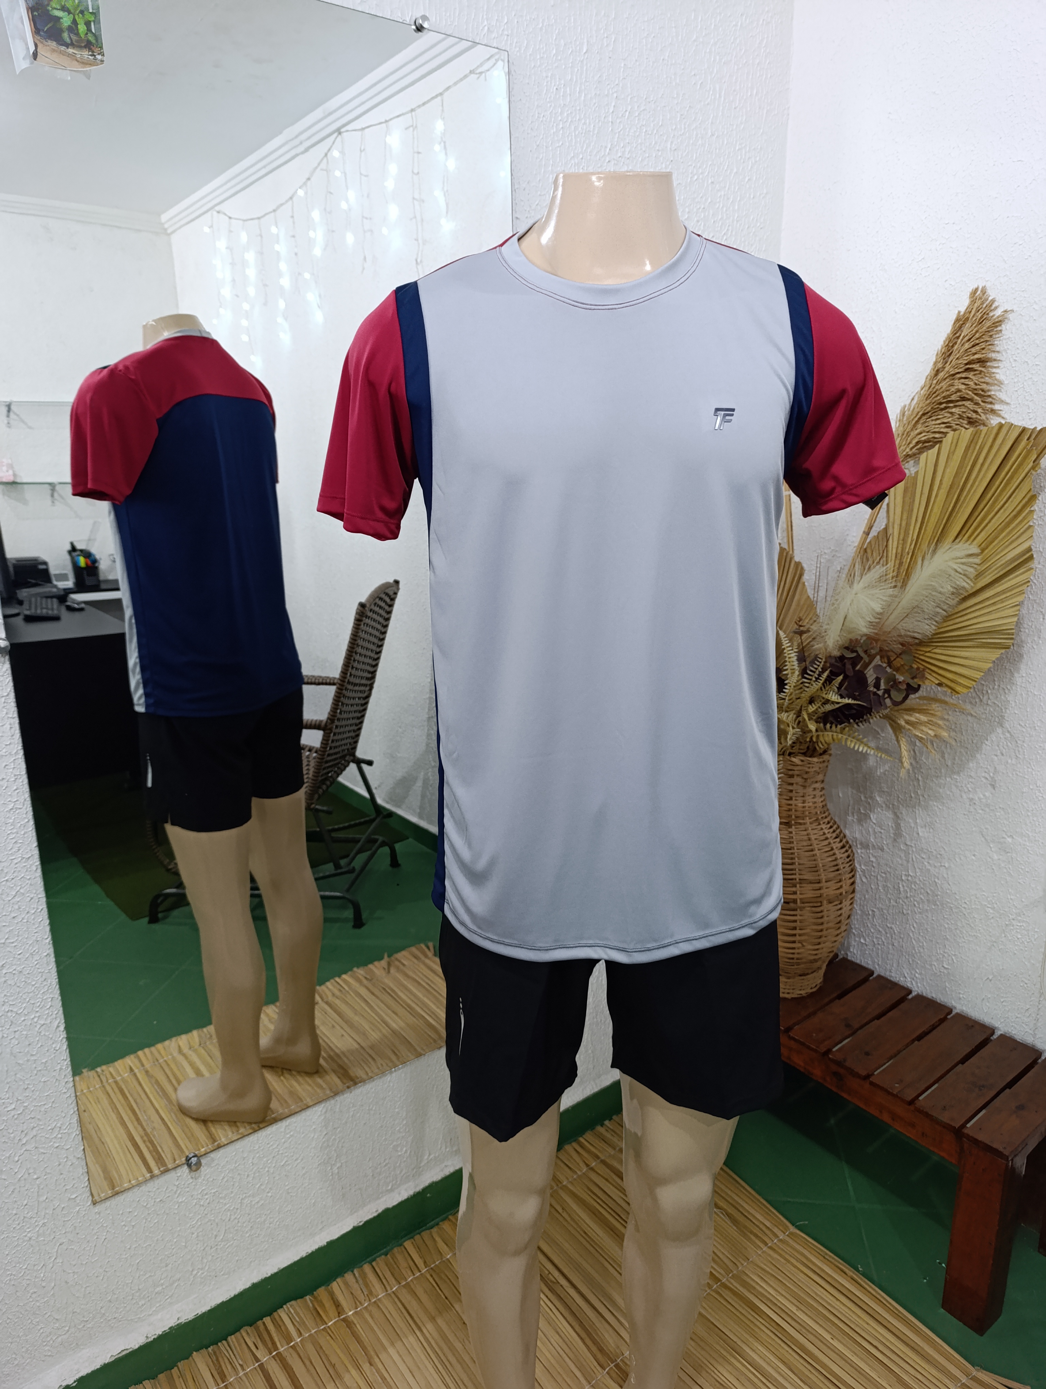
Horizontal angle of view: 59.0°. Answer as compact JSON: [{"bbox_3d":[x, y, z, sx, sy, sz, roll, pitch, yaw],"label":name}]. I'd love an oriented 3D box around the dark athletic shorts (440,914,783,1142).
[{"bbox_3d":[0.097,0.255,0.996,0.370,0.400,0.270,-2,15,-5],"label":"dark athletic shorts"}]

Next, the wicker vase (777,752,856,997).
[{"bbox_3d":[0.537,0.344,1.815,0.235,0.485,0.235,-12,18,-36],"label":"wicker vase"}]

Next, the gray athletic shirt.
[{"bbox_3d":[0.084,-0.100,0.908,0.540,0.680,0.295,-2,15,-5],"label":"gray athletic shirt"}]

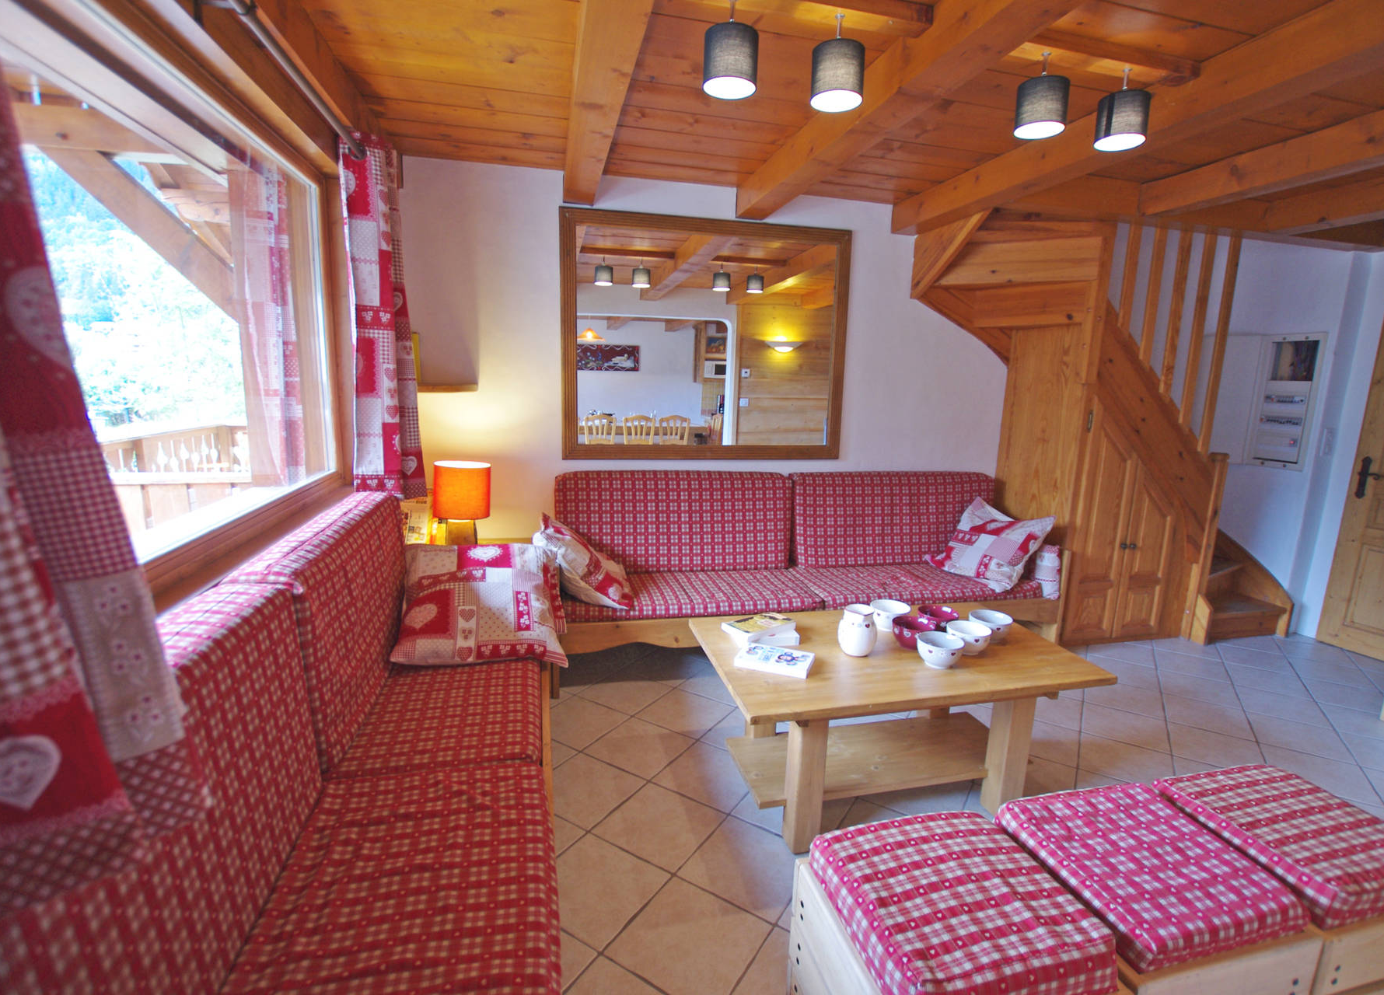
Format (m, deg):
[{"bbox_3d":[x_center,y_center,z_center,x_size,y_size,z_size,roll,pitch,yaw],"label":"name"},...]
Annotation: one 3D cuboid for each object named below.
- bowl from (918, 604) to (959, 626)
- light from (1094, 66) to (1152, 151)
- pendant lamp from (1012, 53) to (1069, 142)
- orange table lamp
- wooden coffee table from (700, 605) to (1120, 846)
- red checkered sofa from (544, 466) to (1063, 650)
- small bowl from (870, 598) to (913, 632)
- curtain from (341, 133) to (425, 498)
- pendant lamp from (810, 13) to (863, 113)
[{"bbox_3d":[0.950,0.479,2.401,0.150,0.083,0.150,1,9,0],"label":"bowl"},{"bbox_3d":[1.306,-1.185,1.881,0.135,0.203,0.135,-1,10,-13],"label":"light"},{"bbox_3d":[1.026,-1.184,1.818,0.135,0.205,0.135,-1,10,-13],"label":"pendant lamp"},{"bbox_3d":[-1.117,0.055,3.015,0.262,0.456,0.262,-1,10,-13],"label":"orange table lamp"},{"bbox_3d":[0.699,0.759,2.288,1.282,0.442,0.769,-1,10,-13],"label":"wooden coffee table"},{"bbox_3d":[0.655,0.346,3.363,2.736,0.902,0.769,-1,10,-13],"label":"red checkered sofa"},{"bbox_3d":[0.775,0.471,2.429,0.152,0.083,0.152,1,9,0],"label":"small bowl"},{"bbox_3d":[-1.261,-0.692,2.534,0.228,1.377,0.333,-1,10,-13],"label":"curtain"},{"bbox_3d":[0.393,-1.182,1.675,0.135,0.208,0.135,-1,10,-13],"label":"pendant lamp"}]

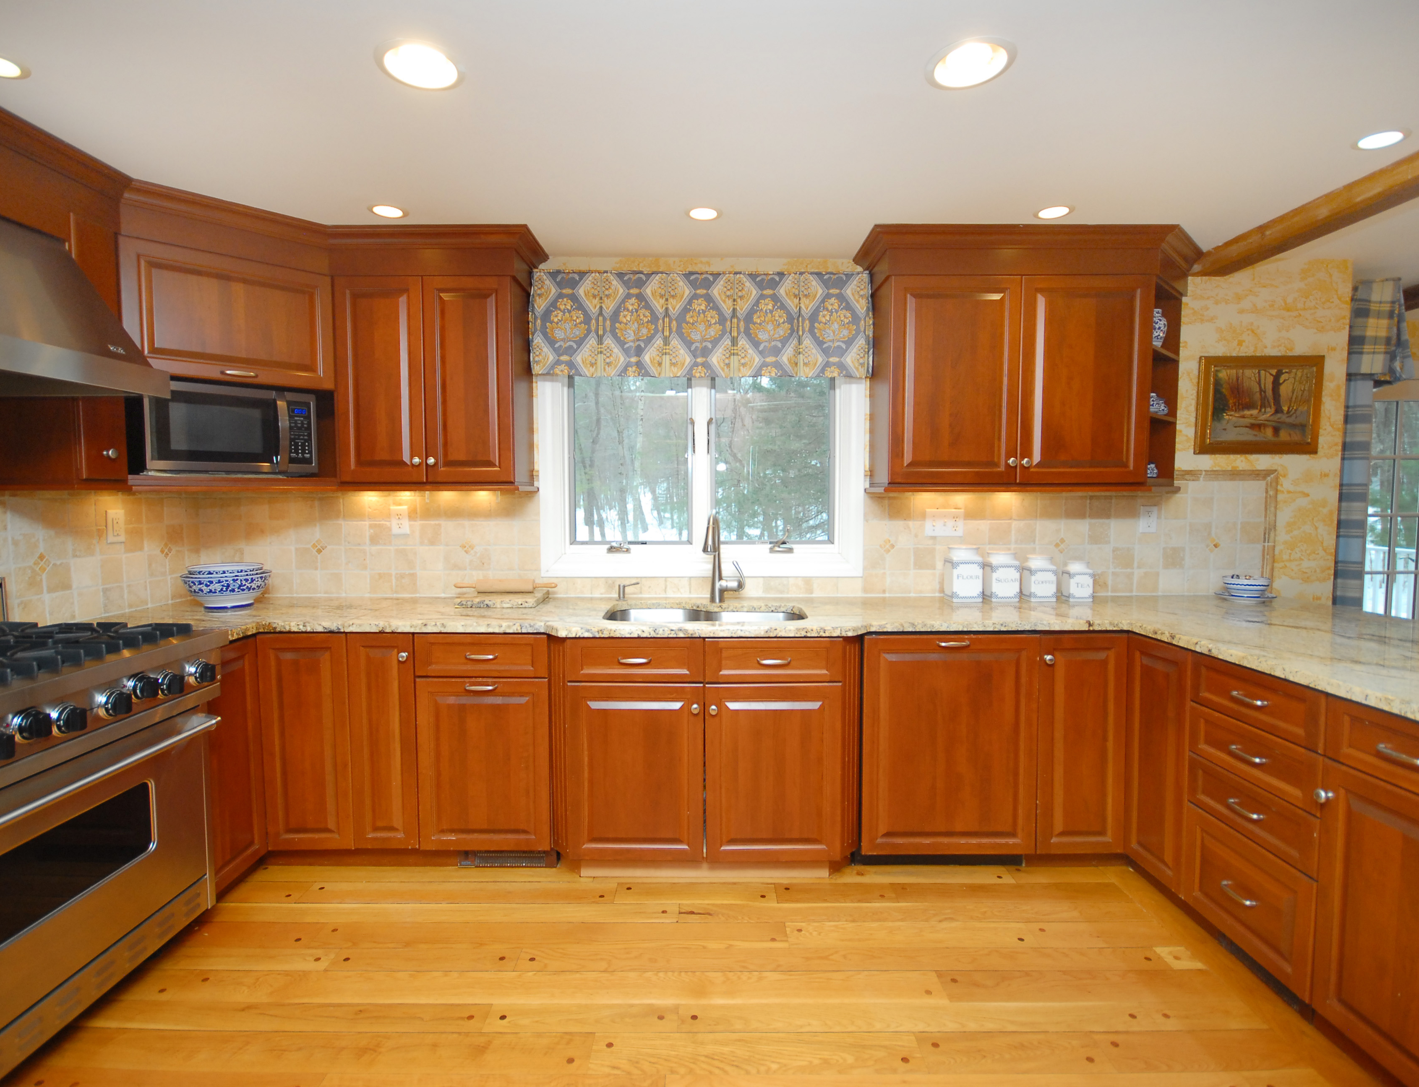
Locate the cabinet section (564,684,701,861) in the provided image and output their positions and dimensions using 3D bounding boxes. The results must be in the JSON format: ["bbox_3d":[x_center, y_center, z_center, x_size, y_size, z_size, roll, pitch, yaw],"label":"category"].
[{"bbox_3d":[-0.248,0.753,2.553,0.462,0.613,0.550,0,4,0],"label":"cabinet section"}]

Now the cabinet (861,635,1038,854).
[{"bbox_3d":[0.830,0.681,2.630,0.610,0.775,0.580,0,4,0],"label":"cabinet"}]

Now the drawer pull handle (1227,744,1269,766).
[{"bbox_3d":[1.451,0.566,1.820,0.030,0.015,0.108,0,3,-1],"label":"drawer pull handle"}]

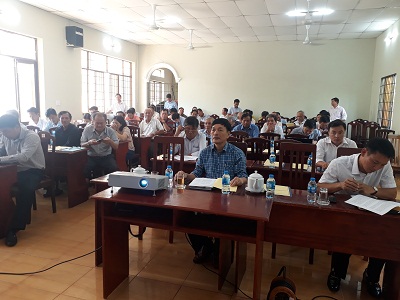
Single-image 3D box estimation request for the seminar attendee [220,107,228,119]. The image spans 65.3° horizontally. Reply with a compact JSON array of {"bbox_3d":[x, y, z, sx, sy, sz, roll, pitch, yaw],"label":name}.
[{"bbox_3d":[0.753,-0.637,9.732,0.480,1.280,0.680,9,11,42],"label":"seminar attendee"}]

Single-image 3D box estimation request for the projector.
[{"bbox_3d":[-0.451,0.239,2.349,0.367,0.088,0.250,4,-2,14],"label":"projector"}]

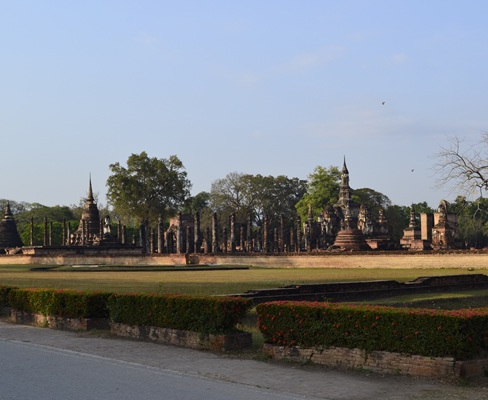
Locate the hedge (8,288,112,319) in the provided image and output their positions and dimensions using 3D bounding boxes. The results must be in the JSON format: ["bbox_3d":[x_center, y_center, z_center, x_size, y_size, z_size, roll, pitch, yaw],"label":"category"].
[{"bbox_3d":[-4.606,2.563,19.960,0.660,0.570,4.000,4,-6,-40],"label":"hedge"}]

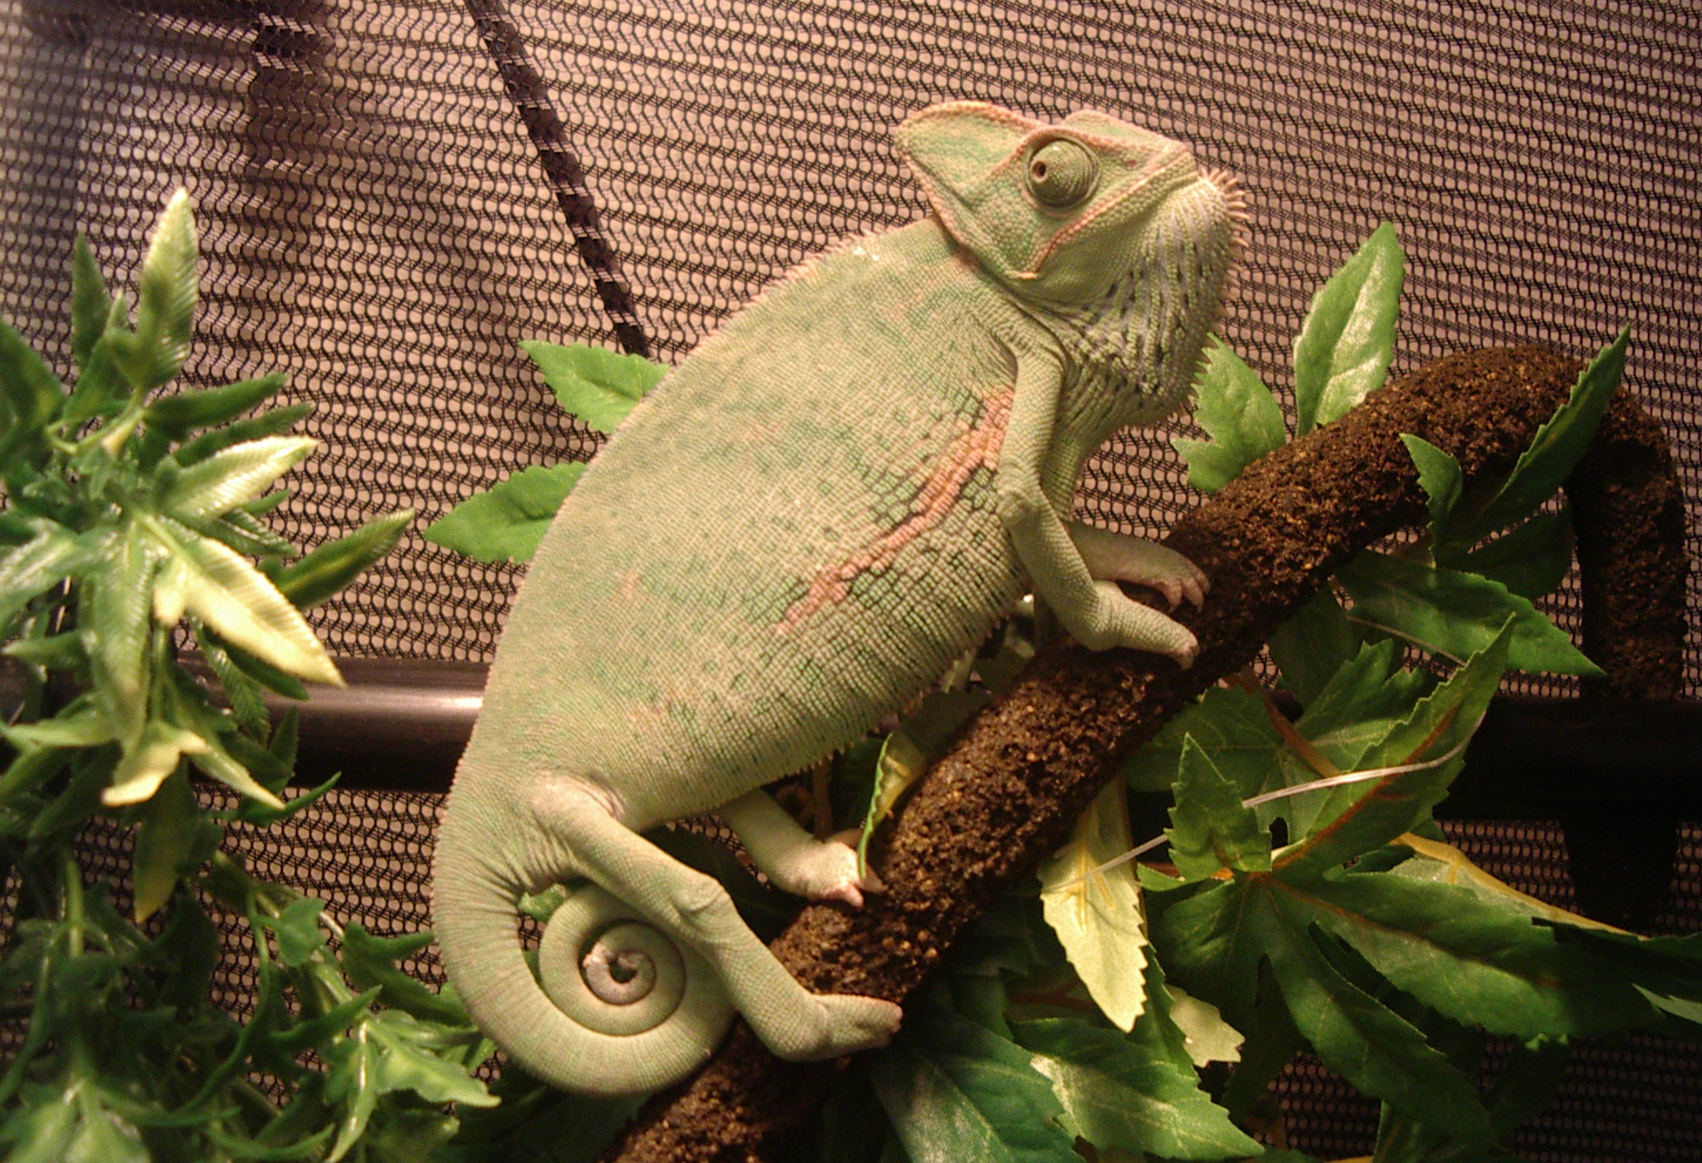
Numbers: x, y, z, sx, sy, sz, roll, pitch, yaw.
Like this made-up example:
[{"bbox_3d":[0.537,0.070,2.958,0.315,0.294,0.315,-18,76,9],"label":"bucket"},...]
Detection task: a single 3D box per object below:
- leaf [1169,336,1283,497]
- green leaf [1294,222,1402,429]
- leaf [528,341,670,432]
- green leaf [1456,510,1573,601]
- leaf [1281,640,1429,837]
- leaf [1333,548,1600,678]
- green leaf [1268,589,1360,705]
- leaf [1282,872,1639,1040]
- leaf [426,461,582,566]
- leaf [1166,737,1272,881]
[{"bbox_3d":[0.079,-0.033,0.383,0.024,0.039,0.013,-13,-7,4],"label":"leaf"},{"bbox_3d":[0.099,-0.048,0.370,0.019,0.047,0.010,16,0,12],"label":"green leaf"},{"bbox_3d":[-0.047,-0.039,0.375,0.043,0.021,0.013,28,-9,8],"label":"leaf"},{"bbox_3d":[0.137,-0.005,0.388,0.029,0.017,0.014,-22,-15,-7],"label":"green leaf"},{"bbox_3d":[0.100,0.031,0.368,0.028,0.042,0.014,37,-8,13],"label":"leaf"},{"bbox_3d":[0.116,0.007,0.352,0.049,0.016,0.010,19,5,5],"label":"leaf"},{"bbox_3d":[0.095,0.014,0.384,0.018,0.032,0.013,-25,-10,8],"label":"green leaf"},{"bbox_3d":[0.115,0.070,0.352,0.071,0.024,0.018,18,-16,5],"label":"leaf"},{"bbox_3d":[-0.065,-0.013,0.372,0.044,0.022,0.013,-11,-12,1],"label":"leaf"},{"bbox_3d":[0.063,0.039,0.318,0.016,0.026,0.011,-14,18,9],"label":"leaf"}]

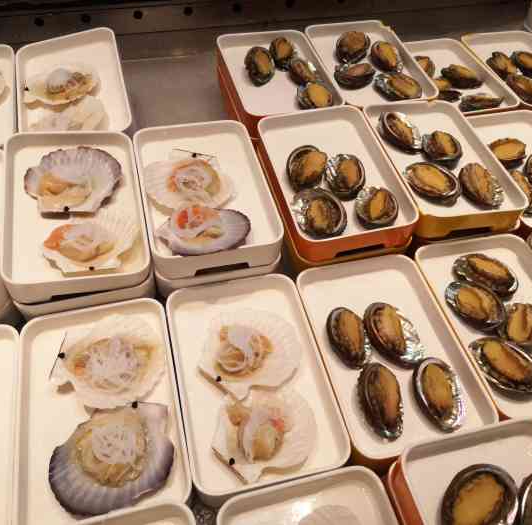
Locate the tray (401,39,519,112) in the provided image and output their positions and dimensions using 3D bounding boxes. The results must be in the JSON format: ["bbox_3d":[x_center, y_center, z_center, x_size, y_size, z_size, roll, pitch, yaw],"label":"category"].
[{"bbox_3d":[0.303,-0.298,0.909,0.142,0.038,0.218,-10,50,-14],"label":"tray"}]

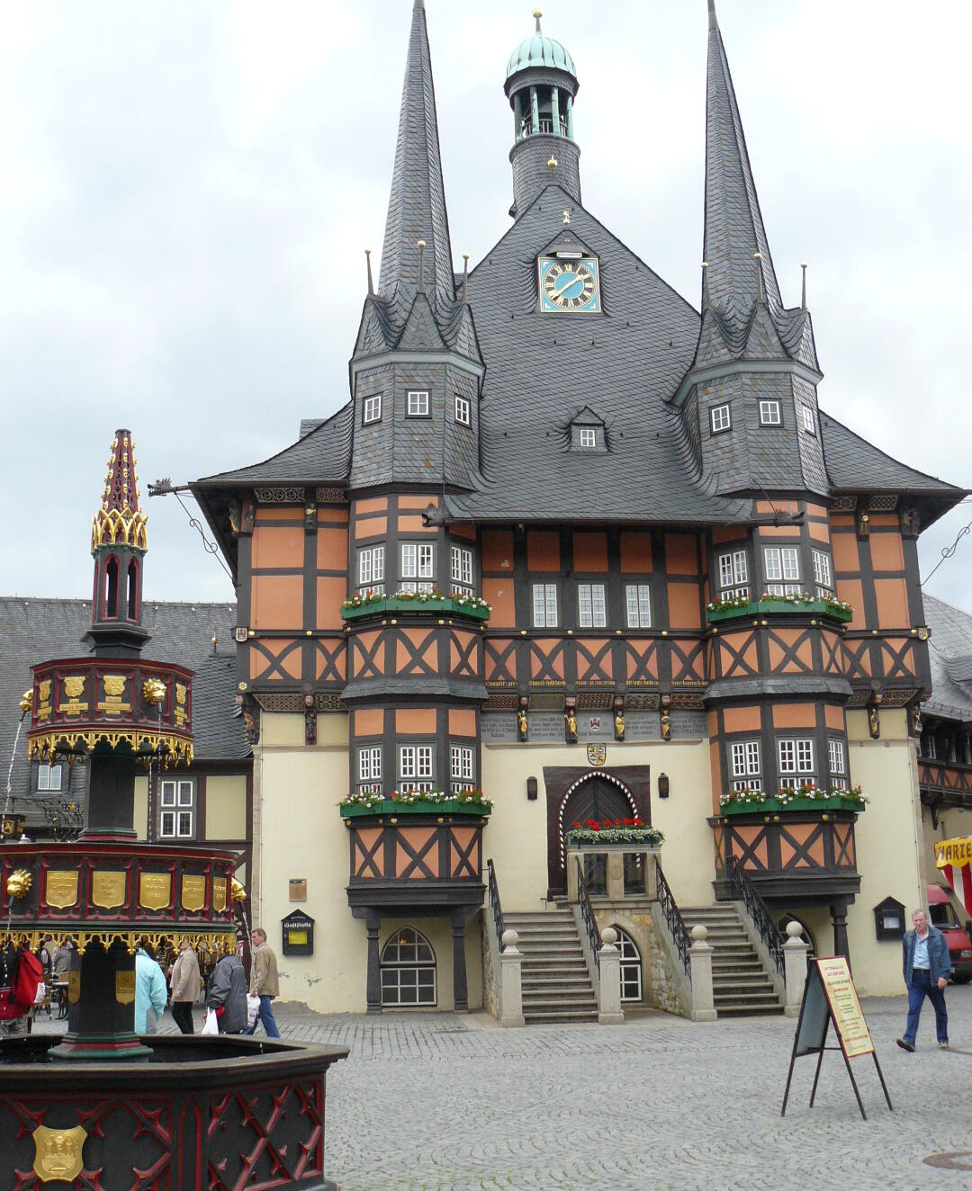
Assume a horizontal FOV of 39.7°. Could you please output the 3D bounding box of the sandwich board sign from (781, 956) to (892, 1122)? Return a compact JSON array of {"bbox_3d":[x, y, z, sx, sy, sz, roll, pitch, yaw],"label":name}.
[{"bbox_3d":[3.454,4.368,13.391,0.820,1.470,0.700,-9,-14,33],"label":"sandwich board sign"}]

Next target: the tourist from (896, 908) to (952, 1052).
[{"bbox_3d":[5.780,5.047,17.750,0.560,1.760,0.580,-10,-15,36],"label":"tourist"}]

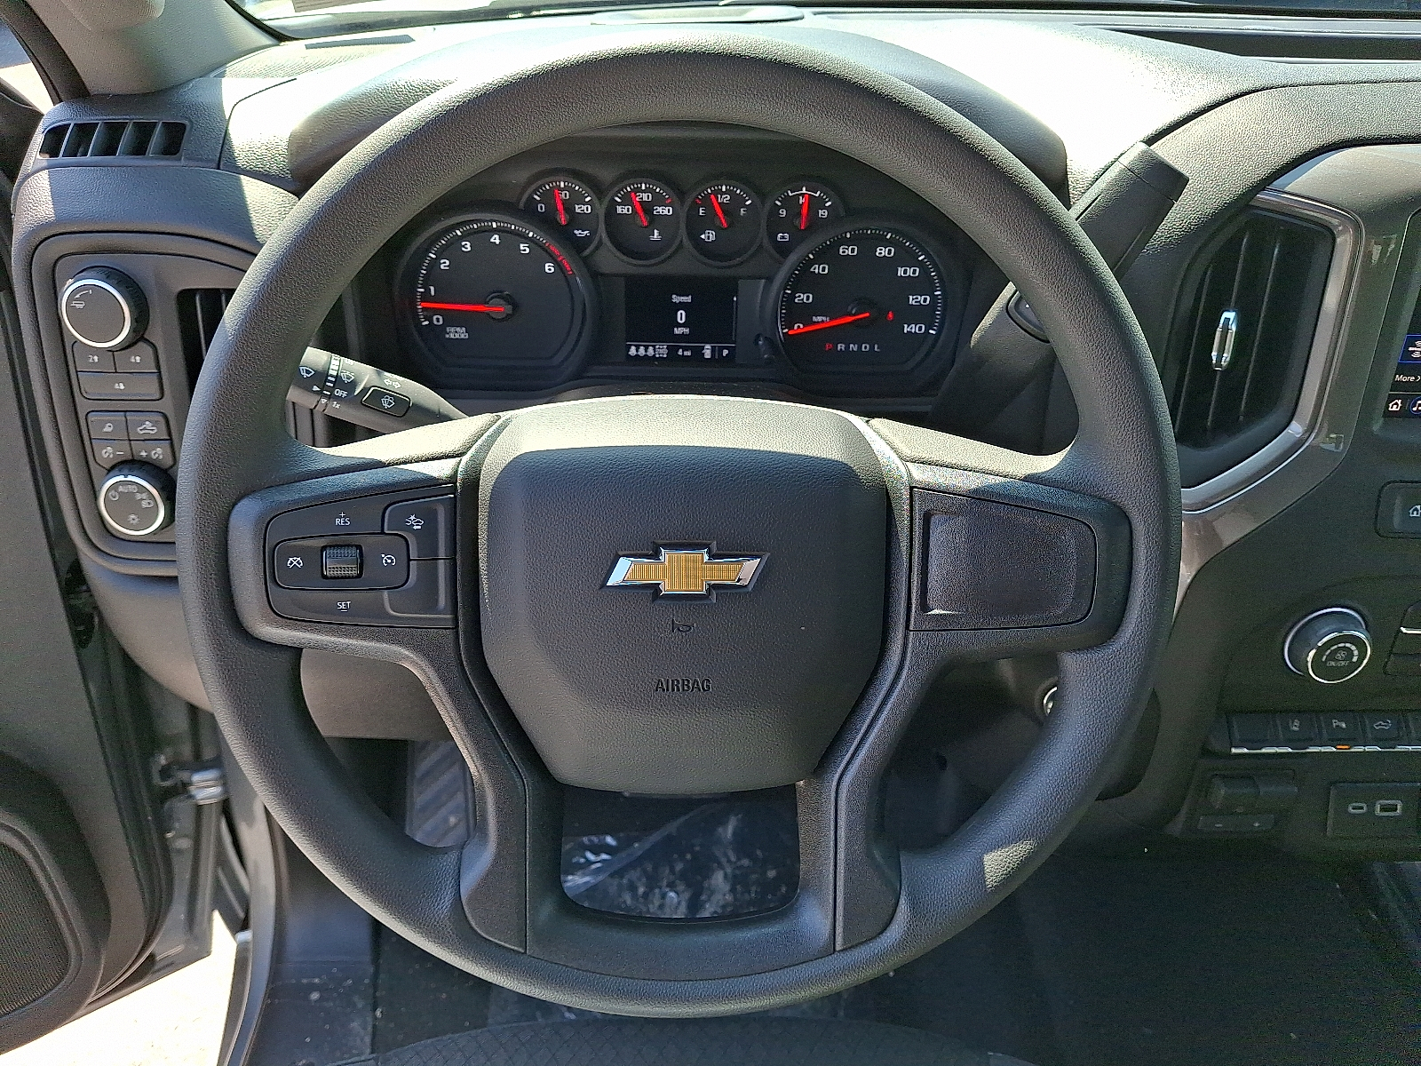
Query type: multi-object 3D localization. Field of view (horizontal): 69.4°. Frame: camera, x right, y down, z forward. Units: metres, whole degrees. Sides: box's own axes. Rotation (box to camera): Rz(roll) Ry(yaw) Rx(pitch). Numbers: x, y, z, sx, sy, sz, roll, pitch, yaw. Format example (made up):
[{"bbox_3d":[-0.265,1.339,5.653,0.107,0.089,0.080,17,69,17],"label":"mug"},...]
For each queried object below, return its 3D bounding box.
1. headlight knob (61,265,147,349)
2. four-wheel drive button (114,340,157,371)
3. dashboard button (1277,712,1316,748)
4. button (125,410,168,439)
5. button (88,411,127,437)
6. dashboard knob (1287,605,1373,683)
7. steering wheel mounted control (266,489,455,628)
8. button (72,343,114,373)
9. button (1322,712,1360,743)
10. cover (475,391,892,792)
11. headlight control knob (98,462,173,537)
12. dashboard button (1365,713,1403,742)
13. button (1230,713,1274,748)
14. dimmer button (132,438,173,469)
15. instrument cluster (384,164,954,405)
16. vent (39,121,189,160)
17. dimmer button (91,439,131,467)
[{"bbox_3d":[-0.327,-0.119,0.552,0.045,0.045,0.016,-1,24,-2],"label":"headlight knob"},{"bbox_3d":[-0.332,-0.102,0.594,0.024,0.019,0.008,0,19,0],"label":"four-wheel drive button"},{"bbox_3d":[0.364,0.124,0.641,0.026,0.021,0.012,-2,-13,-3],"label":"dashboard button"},{"bbox_3d":[-0.332,-0.064,0.607,0.024,0.017,0.008,0,19,0],"label":"button"},{"bbox_3d":[-0.356,-0.064,0.607,0.022,0.016,0.008,0,19,0],"label":"button"},{"bbox_3d":[0.369,0.069,0.608,0.049,0.049,0.018,-1,27,-2],"label":"dashboard knob"},{"bbox_3d":[-0.141,0.010,0.416,0.075,0.054,0.022,0,8,0],"label":"steering wheel mounted control"},{"bbox_3d":[-0.341,-0.099,0.571,0.021,0.017,0.008,-1,24,-2],"label":"button"},{"bbox_3d":[0.356,0.110,0.580,0.022,0.009,0.017,0,74,0],"label":"button"},{"bbox_3d":[-0.011,0.026,0.416,0.161,0.160,0.050,0,8,0],"label":"cover"},{"bbox_3d":[-0.332,-0.019,0.595,0.045,0.045,0.016,-1,24,-2],"label":"headlight control knob"},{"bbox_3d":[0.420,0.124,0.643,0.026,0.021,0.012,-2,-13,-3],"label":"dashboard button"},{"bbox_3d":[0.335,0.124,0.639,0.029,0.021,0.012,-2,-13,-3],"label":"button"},{"bbox_3d":[-0.322,-0.046,0.594,0.025,0.017,0.008,-1,24,-2],"label":"dimmer button"},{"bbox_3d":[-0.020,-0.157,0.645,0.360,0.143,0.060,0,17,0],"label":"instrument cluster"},{"bbox_3d":[-0.327,-0.212,0.568,0.079,0.020,0.026,0,70,0],"label":"vent"},{"bbox_3d":[-0.357,-0.048,0.613,0.023,0.017,0.008,0,19,0],"label":"dimmer button"}]

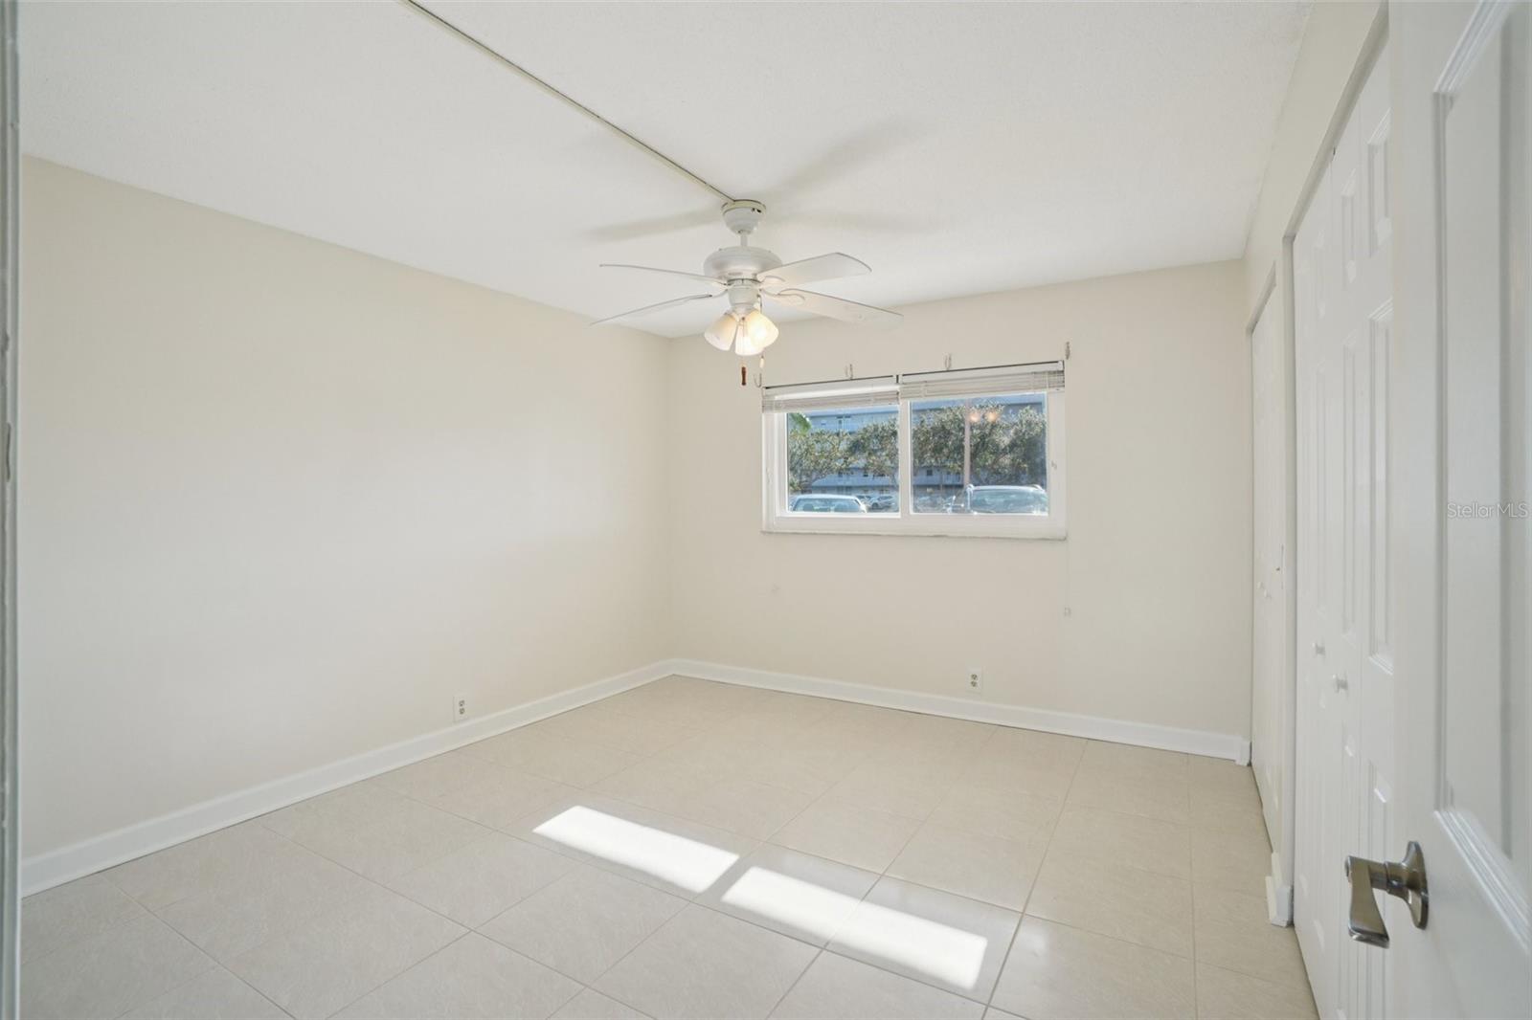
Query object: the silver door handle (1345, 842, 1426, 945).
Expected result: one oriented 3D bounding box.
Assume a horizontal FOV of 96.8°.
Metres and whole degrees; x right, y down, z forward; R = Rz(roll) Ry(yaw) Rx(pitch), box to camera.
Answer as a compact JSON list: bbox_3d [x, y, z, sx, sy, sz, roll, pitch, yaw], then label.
[{"bbox_3d":[0.520,0.323,0.571,0.052,0.066,0.133,0,1,32],"label":"silver door handle"}]

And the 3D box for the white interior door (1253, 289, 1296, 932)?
[{"bbox_3d":[2.002,0.209,2.682,0.045,2.020,1.160,0,1,31],"label":"white interior door"}]

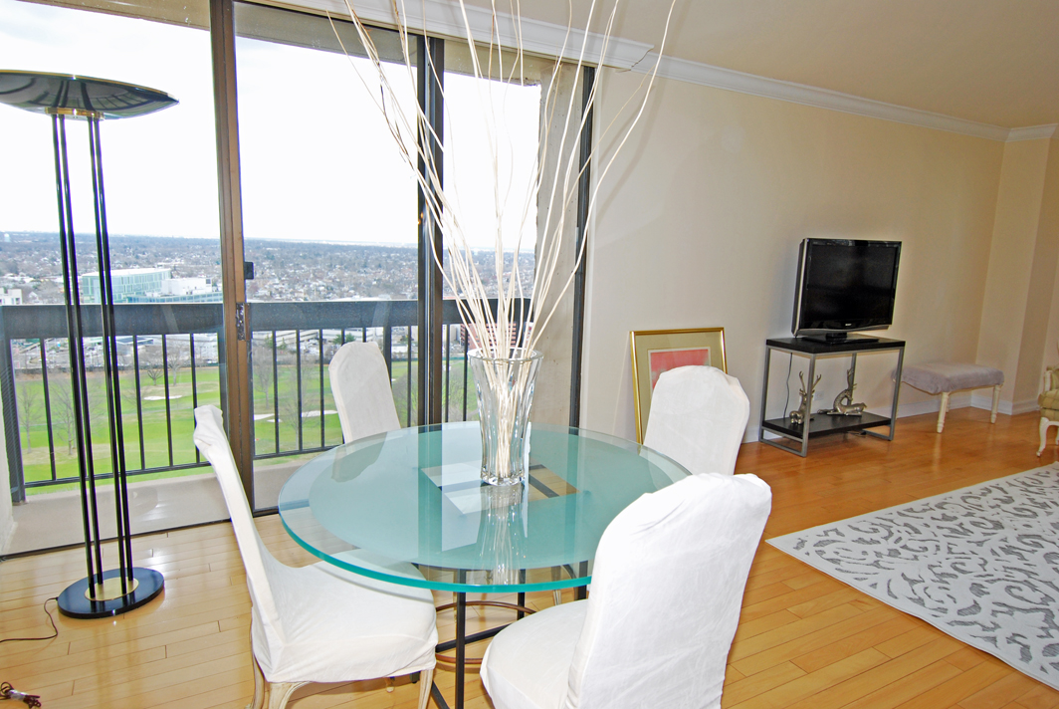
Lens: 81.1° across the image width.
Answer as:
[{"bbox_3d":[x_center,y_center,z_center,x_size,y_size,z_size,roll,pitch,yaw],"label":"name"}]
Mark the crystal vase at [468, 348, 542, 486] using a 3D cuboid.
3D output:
[{"bbox_3d":[-0.064,0.165,1.618,0.194,0.343,0.194,2,10,0],"label":"crystal vase"}]

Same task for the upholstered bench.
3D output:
[{"bbox_3d":[3.530,0.341,5.224,0.860,0.478,0.430,-3,11,-28],"label":"upholstered bench"}]

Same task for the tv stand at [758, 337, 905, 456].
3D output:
[{"bbox_3d":[2.237,0.275,4.559,0.986,0.756,0.385,-3,11,-28],"label":"tv stand"}]

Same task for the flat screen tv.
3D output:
[{"bbox_3d":[2.273,-0.448,4.426,1.037,0.715,0.246,-3,11,-28],"label":"flat screen tv"}]

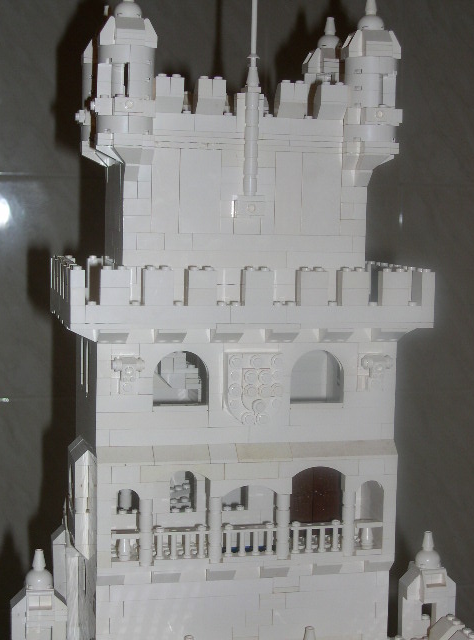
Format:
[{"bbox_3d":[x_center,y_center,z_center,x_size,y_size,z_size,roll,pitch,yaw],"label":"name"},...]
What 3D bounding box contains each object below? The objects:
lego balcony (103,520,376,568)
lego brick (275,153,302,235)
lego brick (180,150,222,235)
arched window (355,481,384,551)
[{"bbox_3d":[0.007,0.127,0.659,0.160,0.021,0.009,0,6,-13],"label":"lego balcony"},{"bbox_3d":[0.029,-0.073,0.668,0.016,0.048,0.008,0,6,-13],"label":"lego brick"},{"bbox_3d":[-0.021,-0.073,0.656,0.024,0.048,0.008,0,6,-13],"label":"lego brick"},{"bbox_3d":[0.077,0.114,0.674,0.016,0.041,0.009,0,6,-13],"label":"arched window"}]

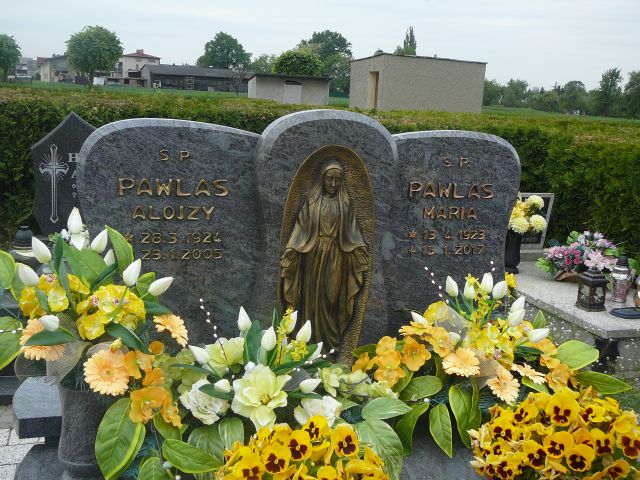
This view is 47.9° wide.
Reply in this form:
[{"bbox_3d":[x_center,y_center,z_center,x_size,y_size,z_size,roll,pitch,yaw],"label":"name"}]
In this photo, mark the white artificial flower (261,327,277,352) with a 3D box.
[{"bbox_3d":[-0.129,0.251,1.820,0.038,0.064,0.038,5,18,-19],"label":"white artificial flower"}]

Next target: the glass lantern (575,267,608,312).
[{"bbox_3d":[1.678,0.296,4.450,0.132,0.258,0.132,-1,12,-18],"label":"glass lantern"}]

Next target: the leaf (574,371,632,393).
[{"bbox_3d":[0.783,0.395,2.000,0.155,0.030,0.070,12,41,11],"label":"leaf"}]

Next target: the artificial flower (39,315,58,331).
[{"bbox_3d":[-0.594,0.181,1.580,0.036,0.036,0.058,-30,-38,27],"label":"artificial flower"}]

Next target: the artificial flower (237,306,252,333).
[{"bbox_3d":[-0.203,0.213,1.930,0.038,0.068,0.038,-5,3,0],"label":"artificial flower"}]

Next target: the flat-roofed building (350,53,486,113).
[{"bbox_3d":[4.579,-7.075,33.917,5.956,2.887,2.581,-5,14,-31],"label":"flat-roofed building"}]

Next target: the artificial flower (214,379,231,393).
[{"bbox_3d":[-0.243,0.364,1.800,0.035,0.035,0.055,13,3,41],"label":"artificial flower"}]

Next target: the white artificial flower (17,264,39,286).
[{"bbox_3d":[-0.675,0.082,1.670,0.036,0.063,0.036,-39,9,-11],"label":"white artificial flower"}]

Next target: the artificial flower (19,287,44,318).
[{"bbox_3d":[-0.712,0.154,1.780,0.065,0.078,0.050,5,13,21],"label":"artificial flower"}]

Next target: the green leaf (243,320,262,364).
[{"bbox_3d":[-0.170,0.260,1.830,0.042,0.112,0.025,12,9,0],"label":"green leaf"}]

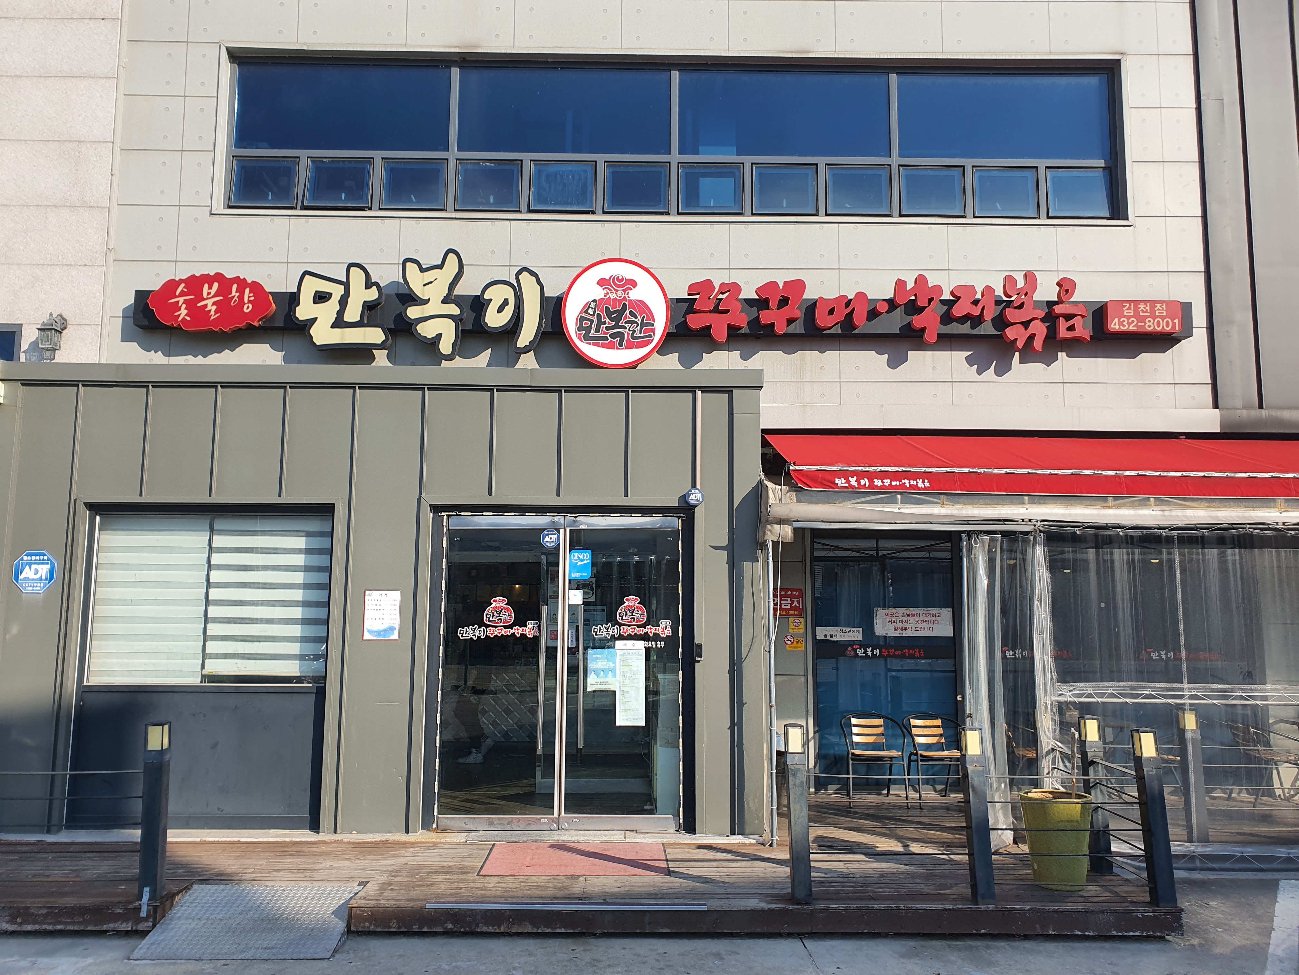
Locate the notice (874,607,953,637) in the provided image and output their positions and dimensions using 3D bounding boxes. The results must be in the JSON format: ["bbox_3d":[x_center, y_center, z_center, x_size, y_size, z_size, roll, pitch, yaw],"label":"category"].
[{"bbox_3d":[2.438,1.244,8.984,0.721,0.246,0.010,1,-7,-1],"label":"notice"}]

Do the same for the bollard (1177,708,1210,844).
[{"bbox_3d":[3.994,2.110,7.161,0.105,0.938,0.105,-1,-7,-1],"label":"bollard"}]

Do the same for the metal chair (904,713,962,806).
[{"bbox_3d":[2.507,2.357,8.464,0.525,0.717,0.560,1,-7,-4],"label":"metal chair"}]

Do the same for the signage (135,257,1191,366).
[{"bbox_3d":[0.150,-1.518,8.591,9.267,1.012,0.270,1,-7,-1],"label":"signage"}]

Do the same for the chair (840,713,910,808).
[{"bbox_3d":[1.943,2.352,8.459,0.525,0.717,0.560,0,-7,1],"label":"chair"}]

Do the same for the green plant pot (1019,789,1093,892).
[{"bbox_3d":[2.530,2.172,6.039,0.457,0.535,0.457,0,-7,0],"label":"green plant pot"}]

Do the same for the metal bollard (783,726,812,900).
[{"bbox_3d":[0.863,1.883,5.671,0.105,1.000,0.105,-2,-6,-1],"label":"metal bollard"}]

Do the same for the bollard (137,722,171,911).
[{"bbox_3d":[-2.834,1.853,5.599,0.105,0.984,0.105,-1,-6,-1],"label":"bollard"}]

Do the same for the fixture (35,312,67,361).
[{"bbox_3d":[-5.198,-1.293,8.487,0.180,0.455,0.240,1,-7,-1],"label":"fixture"}]

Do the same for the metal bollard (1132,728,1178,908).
[{"bbox_3d":[2.945,1.908,5.683,0.105,0.988,0.105,-3,-6,-1],"label":"metal bollard"}]

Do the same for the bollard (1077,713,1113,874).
[{"bbox_3d":[2.904,1.987,6.340,0.105,0.978,0.105,-2,-6,-1],"label":"bollard"}]

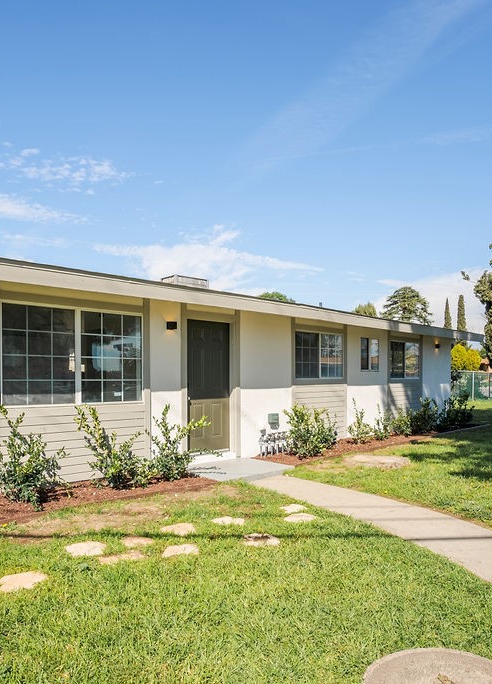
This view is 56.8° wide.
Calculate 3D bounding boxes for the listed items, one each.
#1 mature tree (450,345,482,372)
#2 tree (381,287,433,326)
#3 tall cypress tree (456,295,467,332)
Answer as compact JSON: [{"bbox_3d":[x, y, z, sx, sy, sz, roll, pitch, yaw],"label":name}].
[{"bbox_3d":[14.500,1.870,30.000,2.500,3.200,2.400,0,-3,0],"label":"mature tree"},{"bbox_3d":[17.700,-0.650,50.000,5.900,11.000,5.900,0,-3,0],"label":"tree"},{"bbox_3d":[24.900,-0.200,52.500,1.350,10.400,1.350,0,-3,0],"label":"tall cypress tree"}]

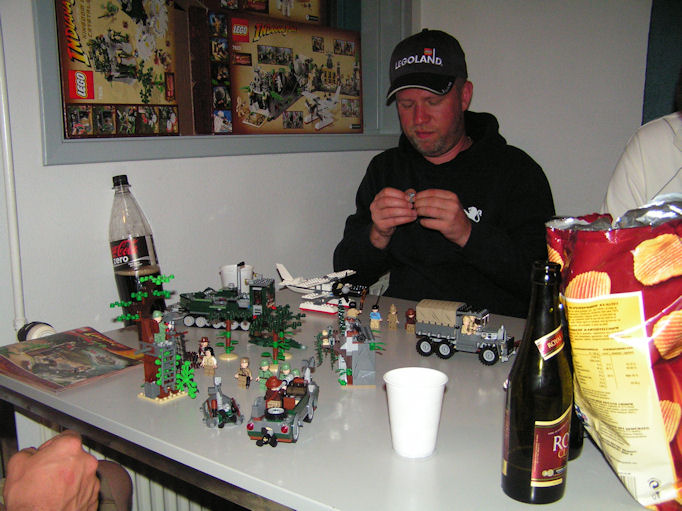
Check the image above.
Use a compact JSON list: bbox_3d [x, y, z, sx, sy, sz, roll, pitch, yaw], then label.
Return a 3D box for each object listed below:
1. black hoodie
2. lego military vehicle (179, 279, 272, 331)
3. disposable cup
[{"bbox_3d":[0.232,-0.029,1.694,0.520,0.580,0.420,4,11,21],"label":"black hoodie"},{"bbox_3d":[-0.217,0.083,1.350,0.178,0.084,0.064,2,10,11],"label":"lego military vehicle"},{"bbox_3d":[0.083,0.178,0.841,0.072,0.084,0.072,0,10,0],"label":"disposable cup"}]

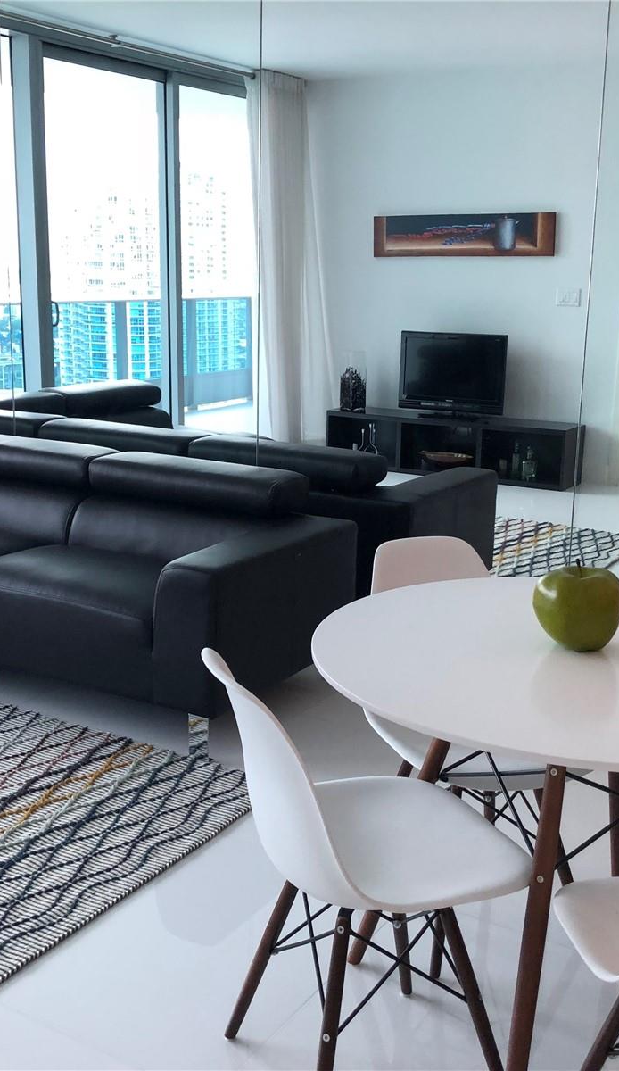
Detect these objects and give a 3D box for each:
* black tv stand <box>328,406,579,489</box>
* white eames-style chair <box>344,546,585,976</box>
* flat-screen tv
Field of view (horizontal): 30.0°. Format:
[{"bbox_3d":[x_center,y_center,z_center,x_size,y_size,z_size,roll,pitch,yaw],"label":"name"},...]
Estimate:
[{"bbox_3d":[0.985,-0.631,8.150,1.800,0.397,0.335,9,15,30],"label":"black tv stand"},{"bbox_3d":[0.360,0.455,2.526,0.460,0.812,0.530,-5,14,-22],"label":"white eames-style chair"},{"bbox_3d":[1.004,-1.121,8.117,0.805,0.585,0.190,8,15,30],"label":"flat-screen tv"}]

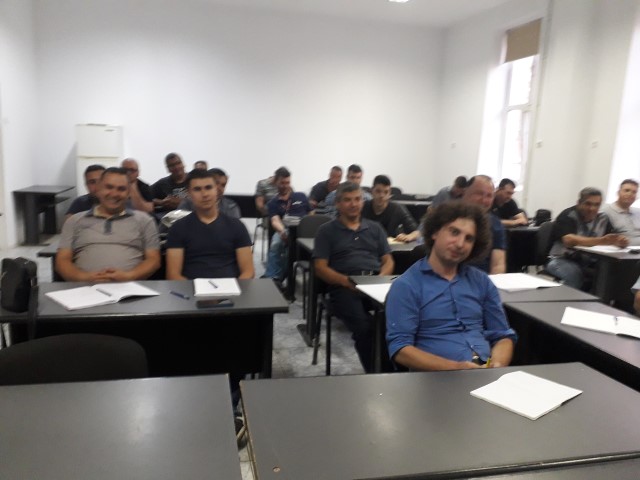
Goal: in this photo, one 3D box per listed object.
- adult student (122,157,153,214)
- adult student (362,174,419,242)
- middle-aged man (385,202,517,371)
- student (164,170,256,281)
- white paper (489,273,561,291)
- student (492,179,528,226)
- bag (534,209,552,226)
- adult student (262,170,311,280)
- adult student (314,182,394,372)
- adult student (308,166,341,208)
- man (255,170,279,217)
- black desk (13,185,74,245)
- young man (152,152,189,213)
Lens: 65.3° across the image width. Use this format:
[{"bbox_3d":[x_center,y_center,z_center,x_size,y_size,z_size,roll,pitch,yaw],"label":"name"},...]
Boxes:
[{"bbox_3d":[-2.036,-0.203,5.422,0.540,1.330,0.720,-2,10,-25],"label":"adult student"},{"bbox_3d":[0.610,0.073,4.579,0.560,1.310,0.740,1,9,-12],"label":"adult student"},{"bbox_3d":[0.582,0.532,2.084,0.580,1.280,0.850,2,11,-6],"label":"middle-aged man"},{"bbox_3d":[-0.611,0.295,2.783,0.510,1.330,0.740,0,10,-15],"label":"student"},{"bbox_3d":[1.205,0.243,3.041,0.440,0.025,0.310,2,9,-4],"label":"white paper"},{"bbox_3d":[2.245,-0.070,5.946,0.550,1.310,0.740,-2,10,-28],"label":"student"},{"bbox_3d":[2.696,-0.258,6.021,0.190,0.200,0.140,2,9,-4],"label":"bag"},{"bbox_3d":[-0.371,-0.183,5.639,0.540,1.240,0.800,1,11,-9],"label":"adult student"},{"bbox_3d":[0.240,0.297,3.211,0.540,1.280,0.850,2,11,-8],"label":"adult student"},{"bbox_3d":[0.125,-0.281,6.550,0.540,1.330,0.720,0,10,-18],"label":"adult student"},{"bbox_3d":[-0.580,-0.349,6.447,0.520,1.240,0.800,1,11,-9],"label":"man"},{"bbox_3d":[-3.741,-0.355,6.931,0.530,0.740,1.200,0,11,-13],"label":"black desk"},{"bbox_3d":[-1.508,-0.180,5.076,0.520,1.330,0.780,0,11,-13],"label":"young man"}]

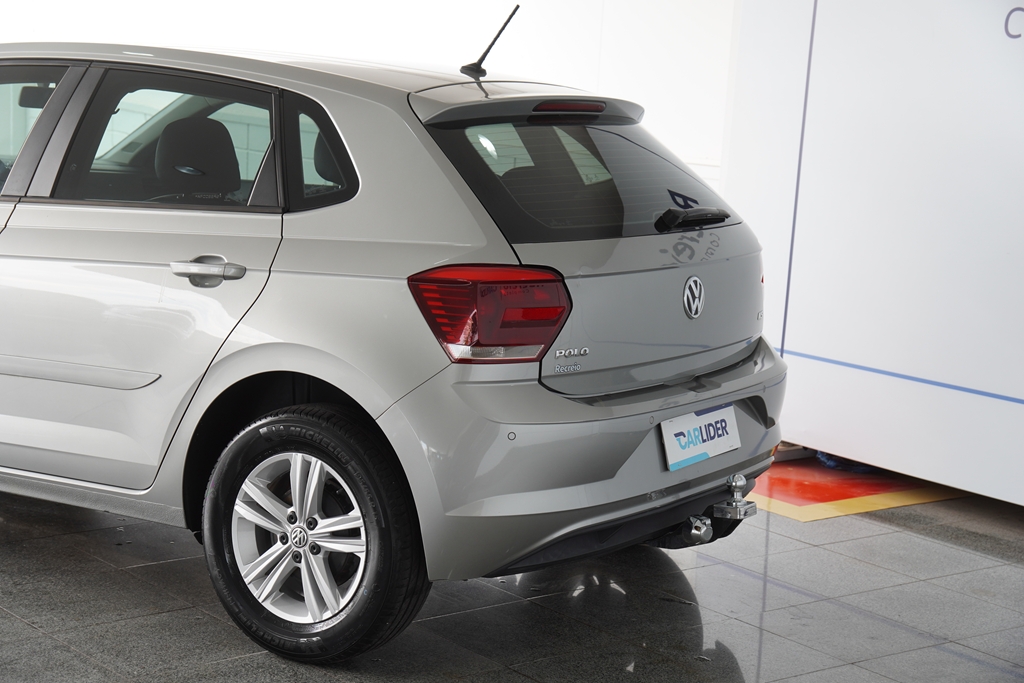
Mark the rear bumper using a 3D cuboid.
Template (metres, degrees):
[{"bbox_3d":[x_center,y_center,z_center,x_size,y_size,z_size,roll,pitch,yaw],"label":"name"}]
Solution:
[{"bbox_3d":[0.332,0.231,4.814,0.460,0.530,1.730,8,10,32],"label":"rear bumper"}]

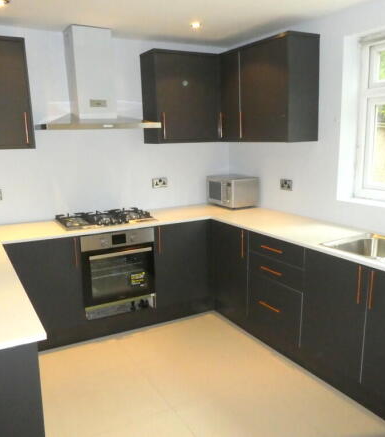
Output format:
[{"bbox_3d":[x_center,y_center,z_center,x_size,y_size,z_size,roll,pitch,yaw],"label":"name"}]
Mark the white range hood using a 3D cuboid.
[{"bbox_3d":[-0.763,-1.102,3.196,0.887,0.787,0.479,-7,12,-28],"label":"white range hood"}]

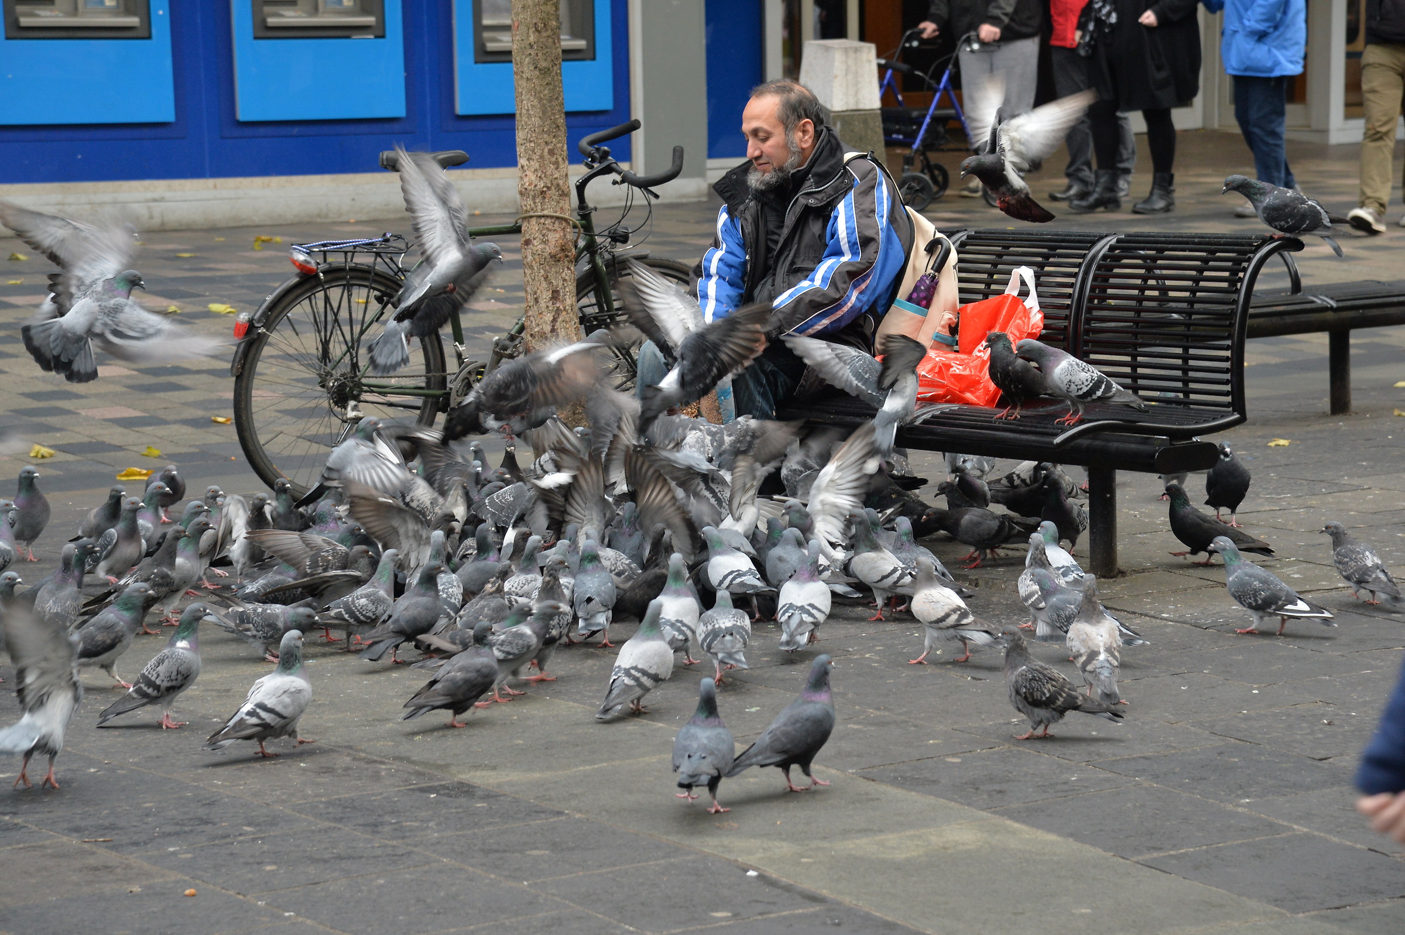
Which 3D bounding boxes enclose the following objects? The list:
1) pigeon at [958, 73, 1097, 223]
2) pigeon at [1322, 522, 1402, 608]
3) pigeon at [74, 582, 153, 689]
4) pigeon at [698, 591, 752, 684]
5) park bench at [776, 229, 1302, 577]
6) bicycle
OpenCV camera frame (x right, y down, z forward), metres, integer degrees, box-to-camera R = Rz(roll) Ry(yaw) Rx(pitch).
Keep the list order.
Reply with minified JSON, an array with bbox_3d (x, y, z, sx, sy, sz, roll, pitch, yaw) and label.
[{"bbox_3d":[0.743,-0.728,10.800,0.260,0.300,0.340,9,-2,-40],"label":"pigeon"},{"bbox_3d":[1.594,0.231,11.215,0.280,0.193,0.115,4,8,40],"label":"pigeon"},{"bbox_3d":[-1.313,0.368,10.264,0.285,0.229,0.120,-2,6,-10],"label":"pigeon"},{"bbox_3d":[0.040,0.357,9.900,0.115,0.174,0.260,-2,7,-8],"label":"pigeon"},{"bbox_3d":[0.595,-0.205,11.785,0.790,0.840,1.740,-7,9,-41],"label":"park bench"},{"bbox_3d":[-0.606,-0.451,13.814,1.740,1.060,0.560,-4,7,-26],"label":"bicycle"}]

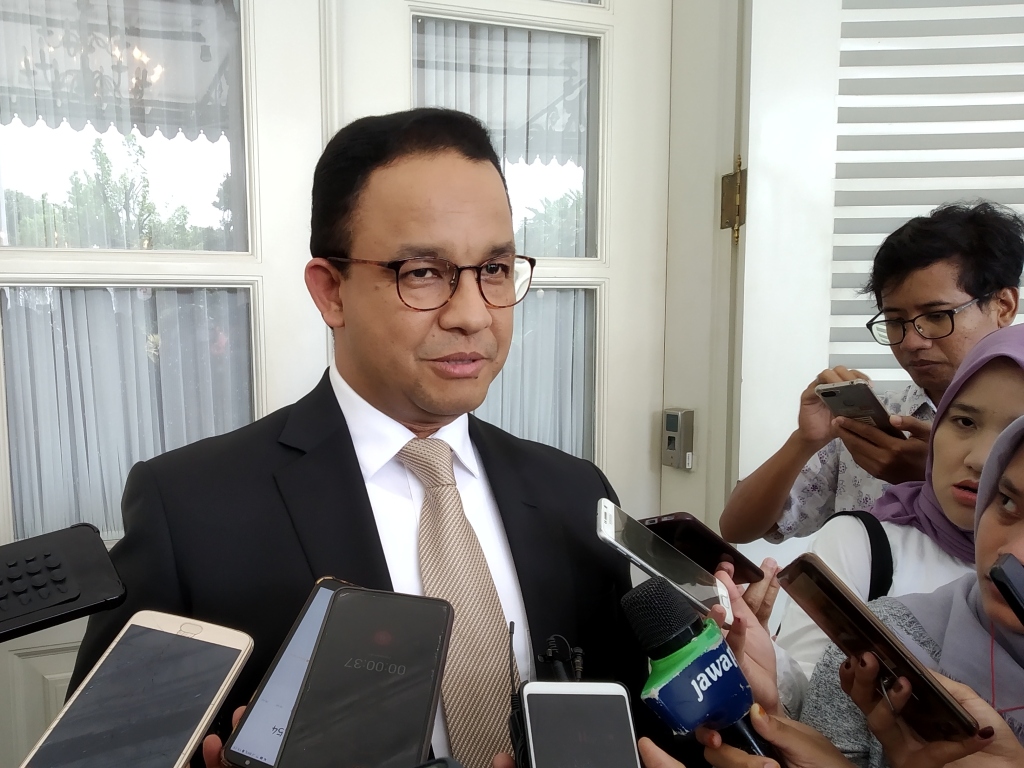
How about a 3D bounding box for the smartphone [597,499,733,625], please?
[{"bbox_3d":[0.140,0.166,0.708,0.145,0.009,0.072,34,21,-5],"label":"smartphone"}]

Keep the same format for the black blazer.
[{"bbox_3d":[-0.115,0.355,0.725,0.540,0.740,0.310,-2,7,-22],"label":"black blazer"}]

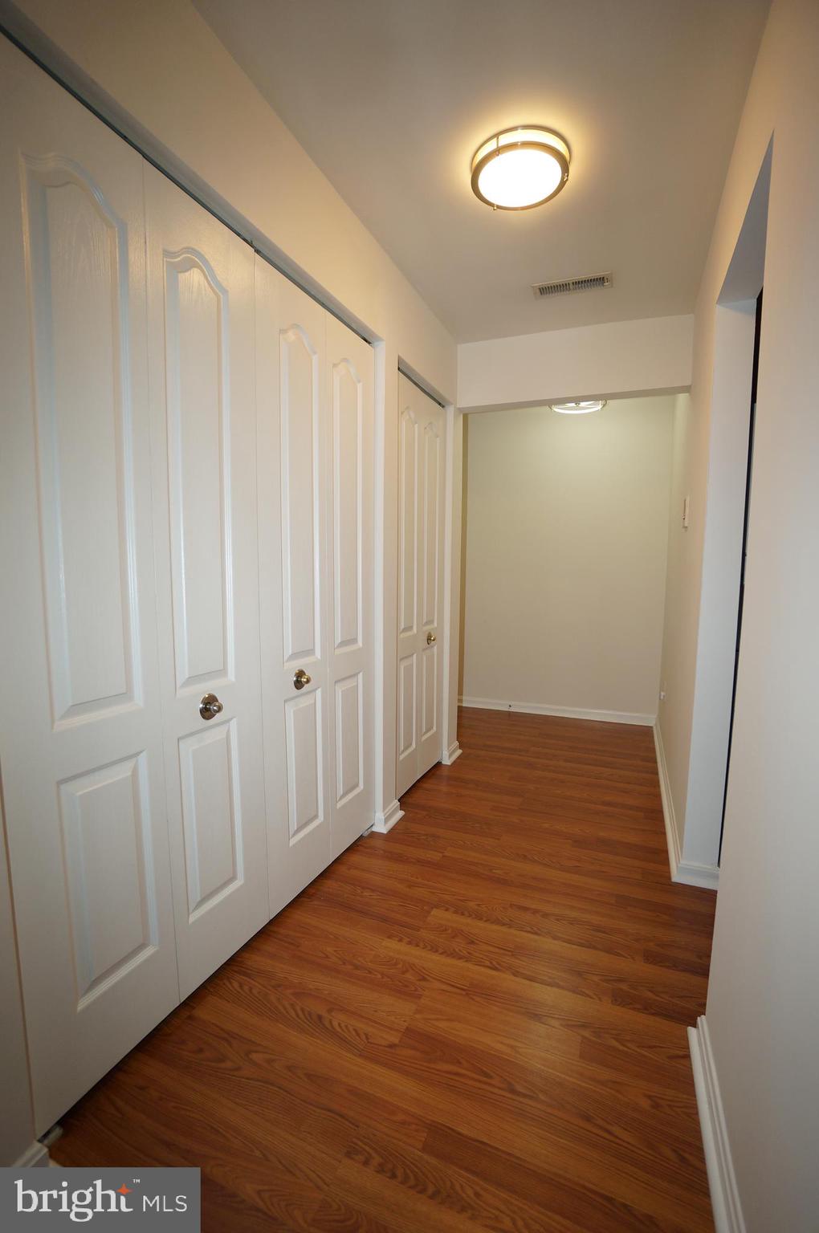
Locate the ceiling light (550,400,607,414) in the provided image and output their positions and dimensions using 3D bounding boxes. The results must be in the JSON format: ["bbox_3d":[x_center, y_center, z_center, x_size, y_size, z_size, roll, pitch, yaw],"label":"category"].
[{"bbox_3d":[1.149,-1.516,3.505,0.374,0.162,0.374,3,6,23],"label":"ceiling light"}]

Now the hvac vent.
[{"bbox_3d":[0.734,-1.479,2.313,0.338,0.015,0.126,3,6,23],"label":"hvac vent"}]

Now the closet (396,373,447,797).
[{"bbox_3d":[0.036,-0.138,2.689,0.040,2.027,0.717,3,6,23],"label":"closet"}]

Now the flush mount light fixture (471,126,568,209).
[{"bbox_3d":[0.348,-1.387,1.613,0.300,0.069,0.300,0,5,0],"label":"flush mount light fixture"}]

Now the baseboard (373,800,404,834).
[{"bbox_3d":[-0.095,0.900,2.352,0.066,0.097,0.187,3,6,23],"label":"baseboard"}]

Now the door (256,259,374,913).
[{"bbox_3d":[-0.312,-0.064,1.896,0.040,2.027,0.722,3,6,23],"label":"door"}]

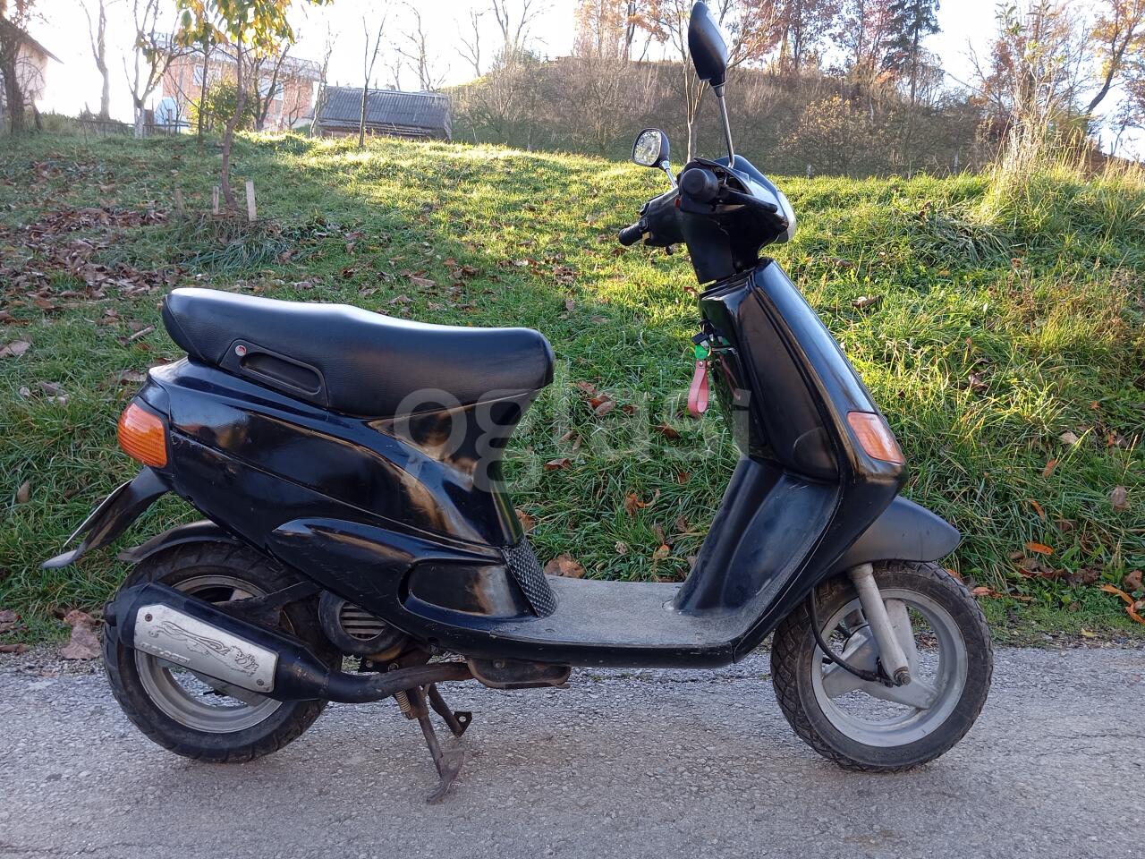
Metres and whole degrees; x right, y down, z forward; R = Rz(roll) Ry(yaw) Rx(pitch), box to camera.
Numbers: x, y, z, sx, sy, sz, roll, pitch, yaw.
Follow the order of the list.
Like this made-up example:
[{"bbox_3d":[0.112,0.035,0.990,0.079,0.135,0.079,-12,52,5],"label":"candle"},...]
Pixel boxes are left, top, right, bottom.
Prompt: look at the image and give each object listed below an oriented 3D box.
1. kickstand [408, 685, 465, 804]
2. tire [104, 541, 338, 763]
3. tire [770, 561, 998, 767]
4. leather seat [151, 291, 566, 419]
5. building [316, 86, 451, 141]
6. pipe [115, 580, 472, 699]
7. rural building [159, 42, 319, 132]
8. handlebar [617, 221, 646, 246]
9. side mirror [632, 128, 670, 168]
[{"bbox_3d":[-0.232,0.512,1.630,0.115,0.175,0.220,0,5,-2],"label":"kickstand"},{"bbox_3d":[-0.612,0.385,1.630,0.410,0.410,0.100,0,5,-2],"label":"tire"},{"bbox_3d":[0.557,0.419,1.667,0.410,0.410,0.100,0,5,-5],"label":"tire"},{"bbox_3d":[-0.364,-0.134,1.597,0.670,0.210,0.260,1,5,0],"label":"leather seat"},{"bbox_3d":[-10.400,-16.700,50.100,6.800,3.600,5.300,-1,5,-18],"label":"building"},{"bbox_3d":[-0.460,0.352,1.530,0.590,0.190,0.140,0,5,-1],"label":"pipe"},{"bbox_3d":[-22.800,-21.600,62.000,9.500,5.600,8.000,-3,6,-38],"label":"rural building"},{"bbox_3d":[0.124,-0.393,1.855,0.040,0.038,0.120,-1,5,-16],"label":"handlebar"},{"bbox_3d":[0.159,-0.571,1.880,0.045,0.085,0.110,-2,5,-24],"label":"side mirror"}]

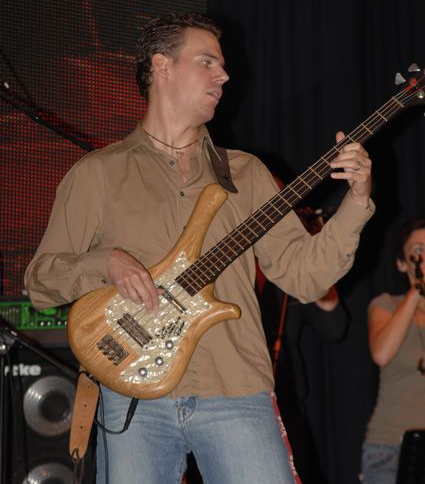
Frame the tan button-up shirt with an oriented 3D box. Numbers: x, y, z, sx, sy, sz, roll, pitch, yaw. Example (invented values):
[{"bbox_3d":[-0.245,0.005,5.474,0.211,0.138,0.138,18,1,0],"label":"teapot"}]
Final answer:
[{"bbox_3d":[-0.029,0.043,7.080,0.760,0.600,0.400,1,-5,-9],"label":"tan button-up shirt"}]

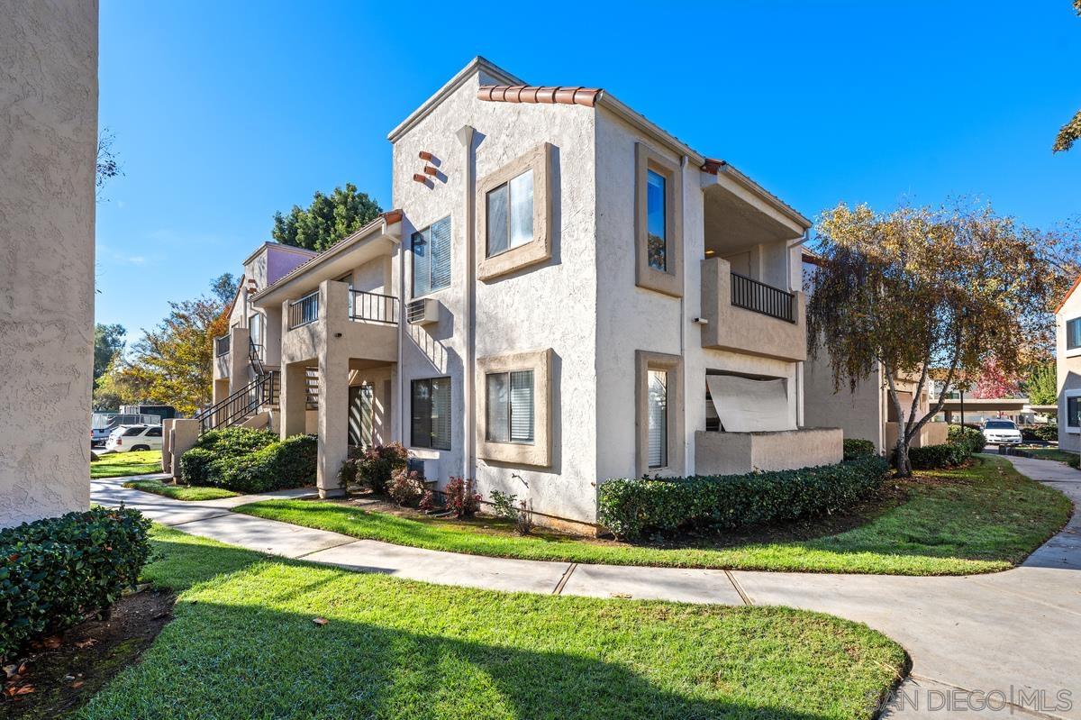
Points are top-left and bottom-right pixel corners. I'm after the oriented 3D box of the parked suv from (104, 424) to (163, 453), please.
[{"bbox_3d":[-19.700,4.174,25.333,1.920,1.770,4.750,-4,-7,40],"label":"parked suv"}]

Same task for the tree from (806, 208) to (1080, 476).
[{"bbox_3d":[8.950,-0.536,11.089,5.300,6.200,5.100,0,-5,0],"label":"tree"}]

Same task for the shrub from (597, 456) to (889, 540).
[{"bbox_3d":[3.620,1.878,7.465,6.500,0.720,0.950,4,-6,-37],"label":"shrub"}]

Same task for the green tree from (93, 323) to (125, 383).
[{"bbox_3d":[-39.900,1.556,43.028,6.500,10.000,6.500,0,-5,0],"label":"green tree"}]

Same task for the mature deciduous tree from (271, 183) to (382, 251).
[{"bbox_3d":[-10.200,-2.404,25.306,7.800,13.600,7.800,0,-5,0],"label":"mature deciduous tree"}]

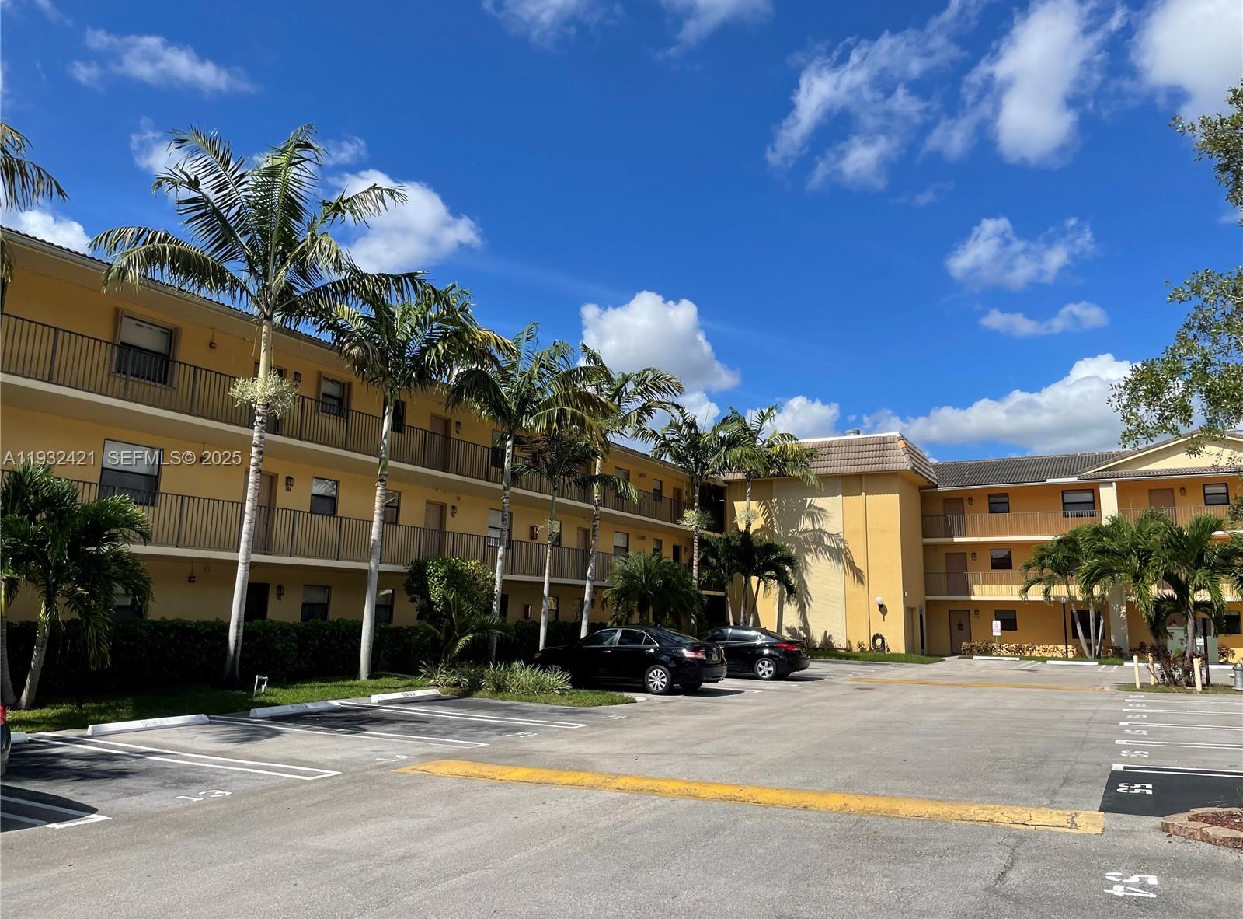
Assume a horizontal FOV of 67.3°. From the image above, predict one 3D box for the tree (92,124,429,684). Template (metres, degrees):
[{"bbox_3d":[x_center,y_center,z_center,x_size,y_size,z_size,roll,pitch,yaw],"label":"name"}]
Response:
[{"bbox_3d":[-7.808,-1.457,20.104,6.800,12.400,6.300,5,-10,-21],"label":"tree"}]

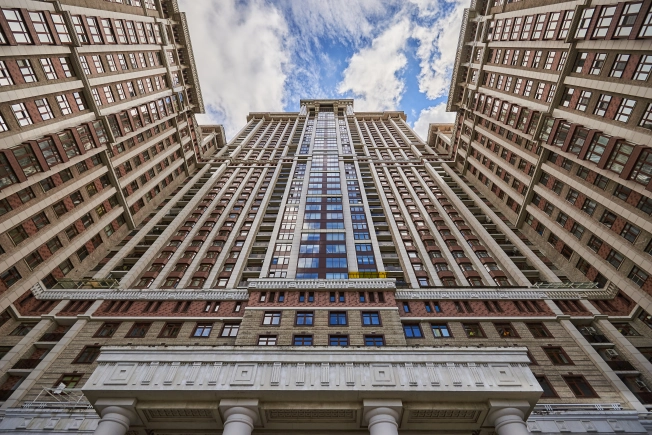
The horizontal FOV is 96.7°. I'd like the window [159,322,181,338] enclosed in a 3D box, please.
[{"bbox_3d":[-17.716,12.968,33.260,1.980,2.002,0.200,0,-59,1],"label":"window"}]

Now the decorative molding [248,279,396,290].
[{"bbox_3d":[-0.522,9.022,38.565,19.800,1.450,1.000,0,-59,0],"label":"decorative molding"}]

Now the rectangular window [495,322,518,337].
[{"bbox_3d":[22.027,13.791,35.273,2.150,2.120,0.220,0,-59,0],"label":"rectangular window"}]

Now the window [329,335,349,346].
[{"bbox_3d":[1.466,13.814,31.554,2.150,2.120,0.220,0,-59,0],"label":"window"}]

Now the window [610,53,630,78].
[{"bbox_3d":[34.167,-17.525,33.641,0.200,1.745,2.270,0,-59,1],"label":"window"}]

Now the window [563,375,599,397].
[{"bbox_3d":[24.095,16.055,27.469,1.918,2.030,0.200,0,-59,1],"label":"window"}]

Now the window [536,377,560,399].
[{"bbox_3d":[20.434,16.072,27.495,1.904,2.072,0.200,0,-59,1],"label":"window"}]

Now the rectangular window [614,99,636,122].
[{"bbox_3d":[36.599,-13.057,35.456,0.220,1.900,2.500,-2,-59,1],"label":"rectangular window"}]

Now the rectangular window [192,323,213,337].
[{"bbox_3d":[-14.073,12.962,33.216,1.946,1.974,0.200,0,-59,1],"label":"rectangular window"}]

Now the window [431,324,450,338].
[{"bbox_3d":[14.133,13.827,35.253,2.150,2.120,0.220,0,-59,0],"label":"window"}]

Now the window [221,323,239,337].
[{"bbox_3d":[-11.661,13.821,35.393,2.150,2.120,0.220,0,-59,0],"label":"window"}]

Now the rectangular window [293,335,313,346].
[{"bbox_3d":[-2.339,12.852,29.459,1.955,2.047,0.200,0,-59,1],"label":"rectangular window"}]

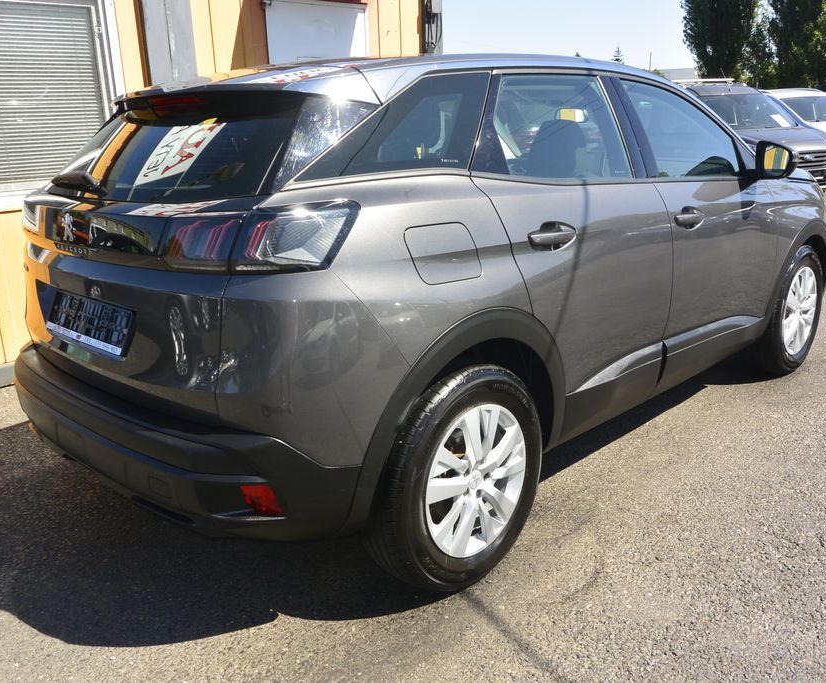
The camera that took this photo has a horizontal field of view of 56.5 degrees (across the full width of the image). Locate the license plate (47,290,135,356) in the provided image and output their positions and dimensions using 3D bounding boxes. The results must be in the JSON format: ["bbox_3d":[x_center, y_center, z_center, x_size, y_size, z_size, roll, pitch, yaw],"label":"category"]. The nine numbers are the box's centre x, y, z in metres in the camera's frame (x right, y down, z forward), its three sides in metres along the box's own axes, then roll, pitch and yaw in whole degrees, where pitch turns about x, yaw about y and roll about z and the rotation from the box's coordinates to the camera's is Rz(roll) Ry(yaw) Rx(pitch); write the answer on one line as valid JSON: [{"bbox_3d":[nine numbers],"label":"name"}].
[{"bbox_3d":[-0.966,-0.060,2.282,0.525,0.128,0.025,12,1,44],"label":"license plate"}]

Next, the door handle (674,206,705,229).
[{"bbox_3d":[1.103,-0.498,3.089,0.250,0.085,0.060,-17,21,-42],"label":"door handle"}]

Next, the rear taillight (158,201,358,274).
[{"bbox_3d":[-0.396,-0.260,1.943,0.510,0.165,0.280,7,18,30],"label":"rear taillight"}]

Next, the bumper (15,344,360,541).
[{"bbox_3d":[-0.892,0.278,2.434,1.790,0.370,0.390,12,22,44],"label":"bumper"}]

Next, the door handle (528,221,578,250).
[{"bbox_3d":[0.448,-0.331,2.442,0.250,0.085,0.060,-17,21,-42],"label":"door handle"}]

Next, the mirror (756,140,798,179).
[{"bbox_3d":[1.528,-0.779,3.282,0.200,0.165,0.130,11,21,41],"label":"mirror"}]

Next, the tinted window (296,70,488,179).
[{"bbox_3d":[-0.018,-0.587,2.098,0.840,0.300,0.060,-14,-5,-39],"label":"tinted window"}]

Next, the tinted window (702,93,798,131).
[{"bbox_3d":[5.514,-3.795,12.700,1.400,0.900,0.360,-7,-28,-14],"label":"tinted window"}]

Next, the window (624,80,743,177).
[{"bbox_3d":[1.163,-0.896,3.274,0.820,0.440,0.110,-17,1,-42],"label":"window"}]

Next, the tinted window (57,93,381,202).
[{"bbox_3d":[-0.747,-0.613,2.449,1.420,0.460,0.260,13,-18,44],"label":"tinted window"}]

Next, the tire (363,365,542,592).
[{"bbox_3d":[0.131,0.406,2.383,0.225,0.700,0.700,12,22,44],"label":"tire"}]

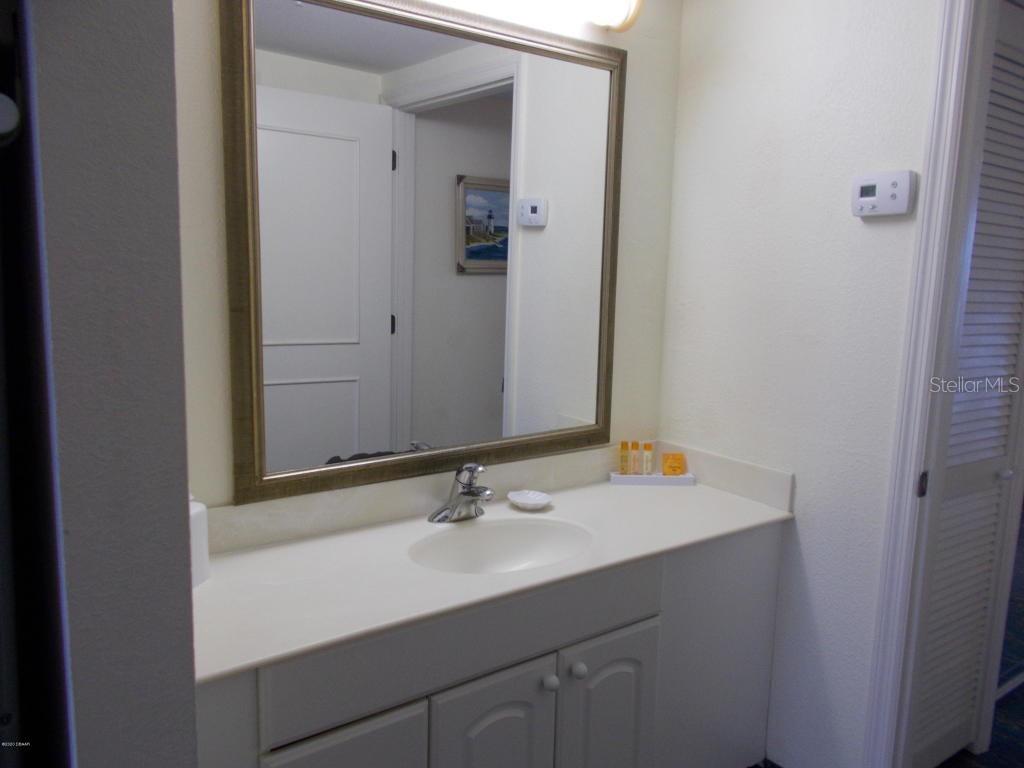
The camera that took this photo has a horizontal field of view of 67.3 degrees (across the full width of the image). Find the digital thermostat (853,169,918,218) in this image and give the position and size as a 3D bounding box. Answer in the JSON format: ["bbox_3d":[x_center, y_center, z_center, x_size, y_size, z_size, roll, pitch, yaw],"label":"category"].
[{"bbox_3d":[0.898,-0.455,1.856,0.033,0.097,0.138,-5,10,-36],"label":"digital thermostat"}]

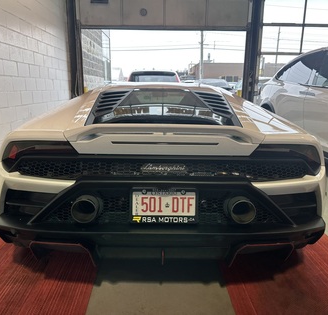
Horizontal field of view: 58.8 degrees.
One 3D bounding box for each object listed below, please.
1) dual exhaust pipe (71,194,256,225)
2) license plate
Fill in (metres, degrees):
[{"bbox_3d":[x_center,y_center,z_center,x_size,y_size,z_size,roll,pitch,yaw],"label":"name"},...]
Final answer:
[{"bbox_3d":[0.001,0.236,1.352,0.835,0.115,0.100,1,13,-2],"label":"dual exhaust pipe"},{"bbox_3d":[0.002,0.219,1.328,0.311,0.160,0.020,1,2,-1],"label":"license plate"}]

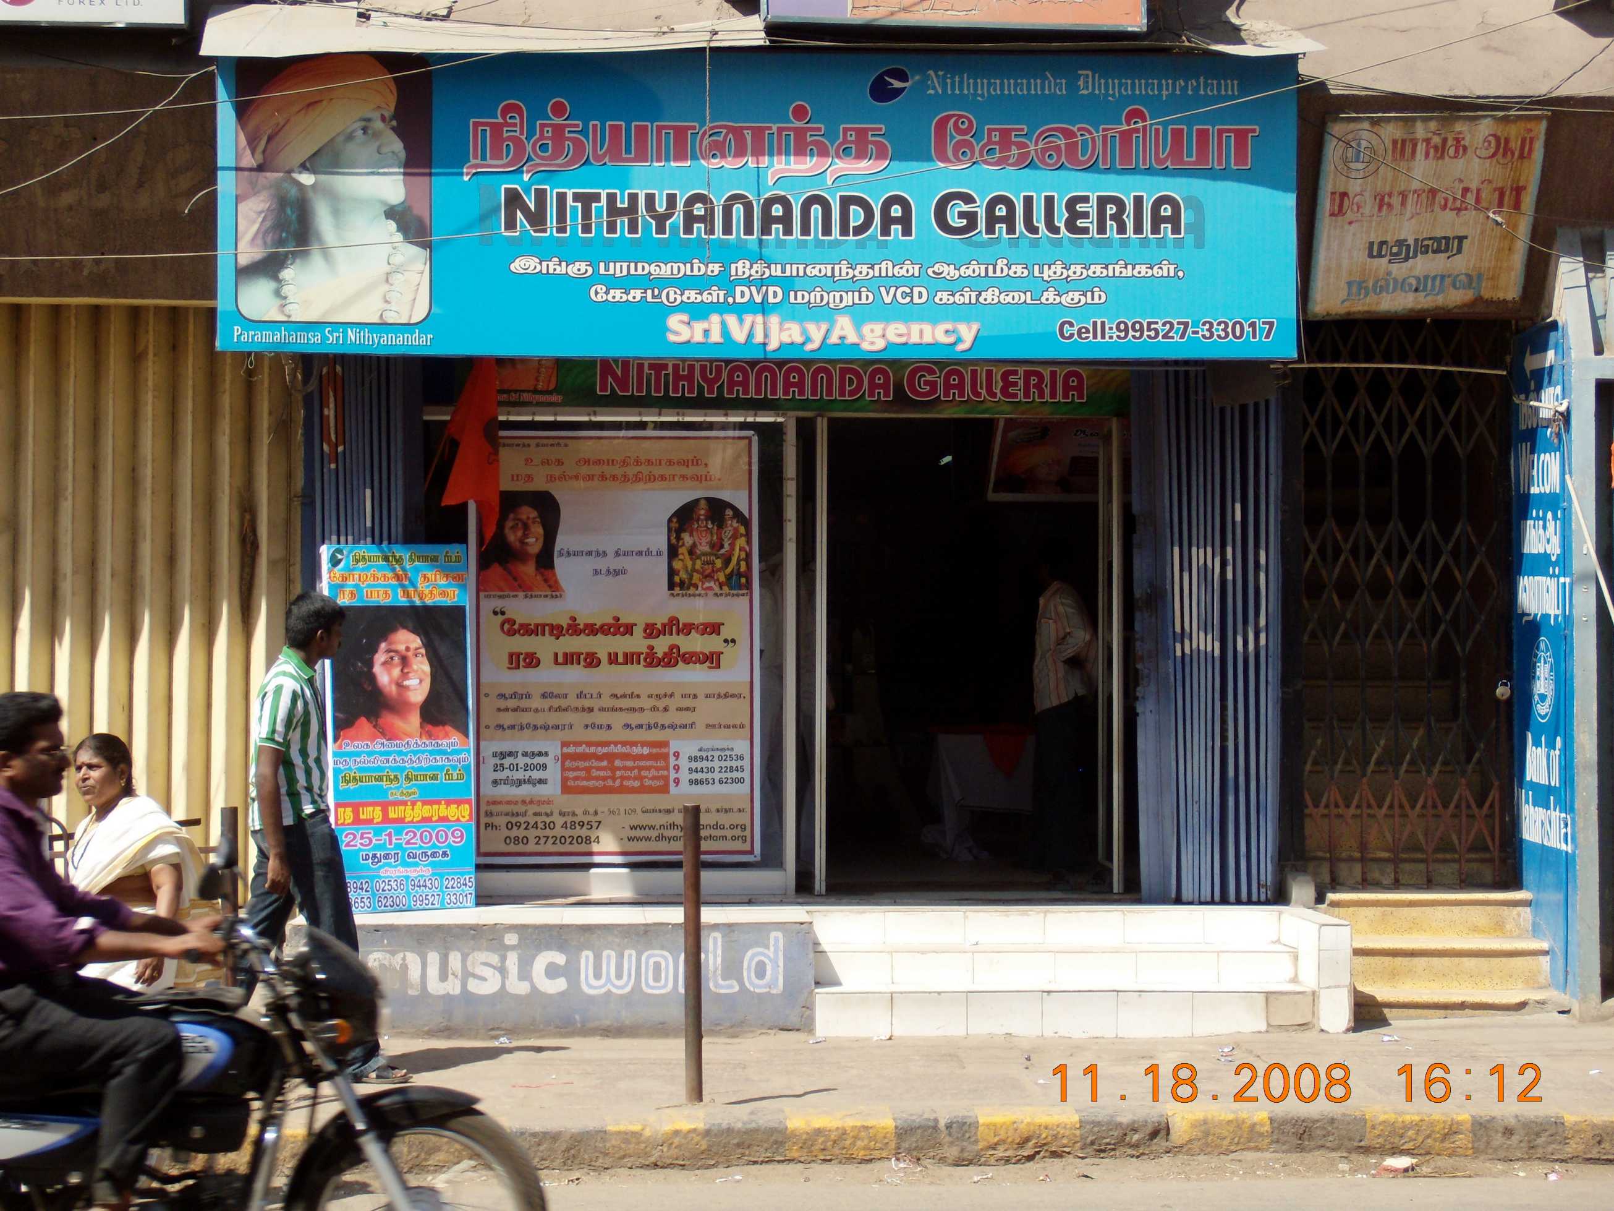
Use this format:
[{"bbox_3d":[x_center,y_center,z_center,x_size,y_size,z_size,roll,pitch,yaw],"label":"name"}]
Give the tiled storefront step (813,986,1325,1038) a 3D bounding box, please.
[{"bbox_3d":[0.982,1.539,12.245,1.897,0.173,0.290,0,-1,-1],"label":"tiled storefront step"}]

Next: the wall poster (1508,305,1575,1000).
[{"bbox_3d":[3.170,0.225,13.820,0.040,2.760,0.840,0,-1,-2],"label":"wall poster"}]

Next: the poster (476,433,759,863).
[{"bbox_3d":[-0.804,0.182,13.680,1.200,1.820,0.030,0,-1,-2],"label":"poster"}]

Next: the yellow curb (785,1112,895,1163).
[{"bbox_3d":[0.102,1.760,10.670,0.369,0.124,0.200,0,-1,-3],"label":"yellow curb"}]

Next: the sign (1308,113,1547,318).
[{"bbox_3d":[2.391,-1.499,12.400,0.860,0.790,0.050,-1,23,-7],"label":"sign"}]

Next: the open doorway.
[{"bbox_3d":[0.720,0.218,13.750,1.360,2.040,0.160,0,-1,-2],"label":"open doorway"}]

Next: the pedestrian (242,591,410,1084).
[{"bbox_3d":[-1.720,0.827,11.500,0.600,1.730,0.480,0,-1,6],"label":"pedestrian"}]

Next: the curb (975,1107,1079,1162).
[{"bbox_3d":[0.726,1.761,10.700,0.345,0.125,0.200,0,-1,-3],"label":"curb"}]

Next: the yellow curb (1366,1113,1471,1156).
[{"bbox_3d":[2.035,1.755,10.750,0.360,0.130,0.200,0,-1,-2],"label":"yellow curb"}]

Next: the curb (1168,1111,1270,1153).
[{"bbox_3d":[1.360,1.751,10.750,0.338,0.129,0.200,0,-1,-3],"label":"curb"}]

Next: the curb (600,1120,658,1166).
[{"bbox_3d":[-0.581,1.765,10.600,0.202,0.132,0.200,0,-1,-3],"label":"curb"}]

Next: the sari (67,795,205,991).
[{"bbox_3d":[-2.120,1.170,10.200,0.420,1.120,0.340,-1,-1,41],"label":"sari"}]

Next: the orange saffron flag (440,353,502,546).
[{"bbox_3d":[-1.311,-0.637,12.550,0.240,0.820,0.120,0,-1,-1],"label":"orange saffron flag"}]

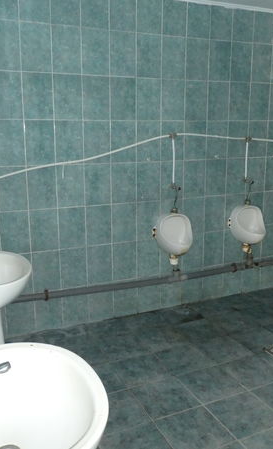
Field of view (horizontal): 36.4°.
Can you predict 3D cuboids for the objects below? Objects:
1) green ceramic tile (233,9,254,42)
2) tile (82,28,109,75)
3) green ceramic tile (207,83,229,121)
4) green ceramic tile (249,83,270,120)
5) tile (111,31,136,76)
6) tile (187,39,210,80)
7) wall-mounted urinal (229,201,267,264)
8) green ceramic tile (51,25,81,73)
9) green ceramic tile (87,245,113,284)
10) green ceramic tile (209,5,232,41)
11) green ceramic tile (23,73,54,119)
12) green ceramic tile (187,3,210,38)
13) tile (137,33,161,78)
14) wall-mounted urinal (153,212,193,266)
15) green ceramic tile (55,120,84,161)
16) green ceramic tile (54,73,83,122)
[{"bbox_3d":[0.824,-1.535,3.216,0.200,0.227,0.010,-6,13,-22],"label":"green ceramic tile"},{"bbox_3d":[-0.279,-1.154,2.791,0.198,0.295,0.010,-6,14,-23],"label":"tile"},{"bbox_3d":[0.642,-0.960,3.240,0.198,0.295,0.010,-6,14,-23],"label":"green ceramic tile"},{"bbox_3d":[1.023,-1.012,3.445,0.200,0.300,0.010,-6,14,-23],"label":"green ceramic tile"},{"bbox_3d":[-0.095,-1.187,2.895,0.200,0.300,0.010,-6,13,-22],"label":"tile"},{"bbox_3d":[0.458,-1.239,3.112,0.198,0.297,0.010,-6,14,-22],"label":"tile"},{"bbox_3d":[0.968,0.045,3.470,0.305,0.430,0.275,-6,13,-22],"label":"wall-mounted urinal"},{"bbox_3d":[-0.461,-1.147,2.731,0.198,0.297,0.010,-6,14,-22],"label":"green ceramic tile"},{"bbox_3d":[-0.267,0.297,3.141,0.200,0.300,0.010,-6,13,-22],"label":"green ceramic tile"},{"bbox_3d":[0.641,-1.515,3.129,0.198,0.230,0.010,-6,14,-22],"label":"green ceramic tile"},{"bbox_3d":[-0.648,-0.842,2.743,0.200,0.300,0.010,-6,14,-23],"label":"green ceramic tile"},{"bbox_3d":[0.452,-1.491,3.041,0.198,0.235,0.010,-6,14,-23],"label":"green ceramic tile"},{"bbox_3d":[0.091,-1.207,2.981,0.200,0.300,0.010,-6,13,-22],"label":"tile"},{"bbox_3d":[0.331,0.114,3.184,0.330,0.375,0.265,-6,14,-23],"label":"wall-mounted urinal"},{"bbox_3d":[-0.457,-0.556,2.843,0.198,0.295,0.010,-6,14,-23],"label":"green ceramic tile"},{"bbox_3d":[-0.460,-0.856,2.797,0.198,0.297,0.010,-6,14,-22],"label":"green ceramic tile"}]

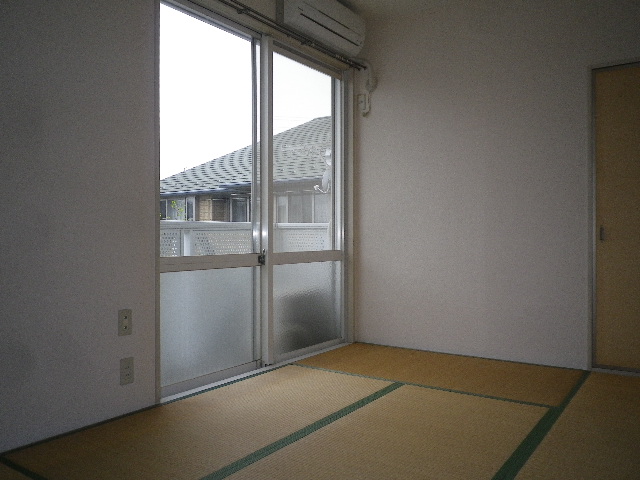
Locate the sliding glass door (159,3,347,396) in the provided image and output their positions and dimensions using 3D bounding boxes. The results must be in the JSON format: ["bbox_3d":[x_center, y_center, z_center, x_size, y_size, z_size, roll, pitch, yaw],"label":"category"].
[{"bbox_3d":[-0.316,-0.233,3.378,0.100,2.090,1.780,0,0,36],"label":"sliding glass door"}]

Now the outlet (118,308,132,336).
[{"bbox_3d":[-0.917,0.392,2.448,0.010,0.120,0.071,0,0,36],"label":"outlet"}]

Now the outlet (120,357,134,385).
[{"bbox_3d":[-0.911,0.624,2.455,0.010,0.120,0.071,0,0,36],"label":"outlet"}]

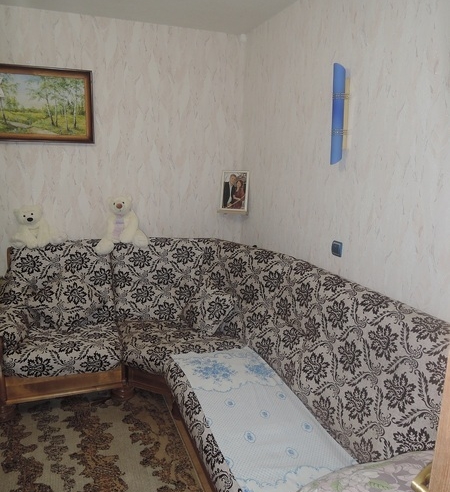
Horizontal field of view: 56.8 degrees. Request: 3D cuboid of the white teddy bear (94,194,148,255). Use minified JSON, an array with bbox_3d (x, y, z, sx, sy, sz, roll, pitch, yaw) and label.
[{"bbox_3d":[-0.757,-0.163,3.056,0.385,0.405,0.250,-3,12,-18],"label":"white teddy bear"}]

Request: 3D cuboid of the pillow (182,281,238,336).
[{"bbox_3d":[-0.100,0.399,2.680,0.300,0.300,0.120,38,0,18],"label":"pillow"}]

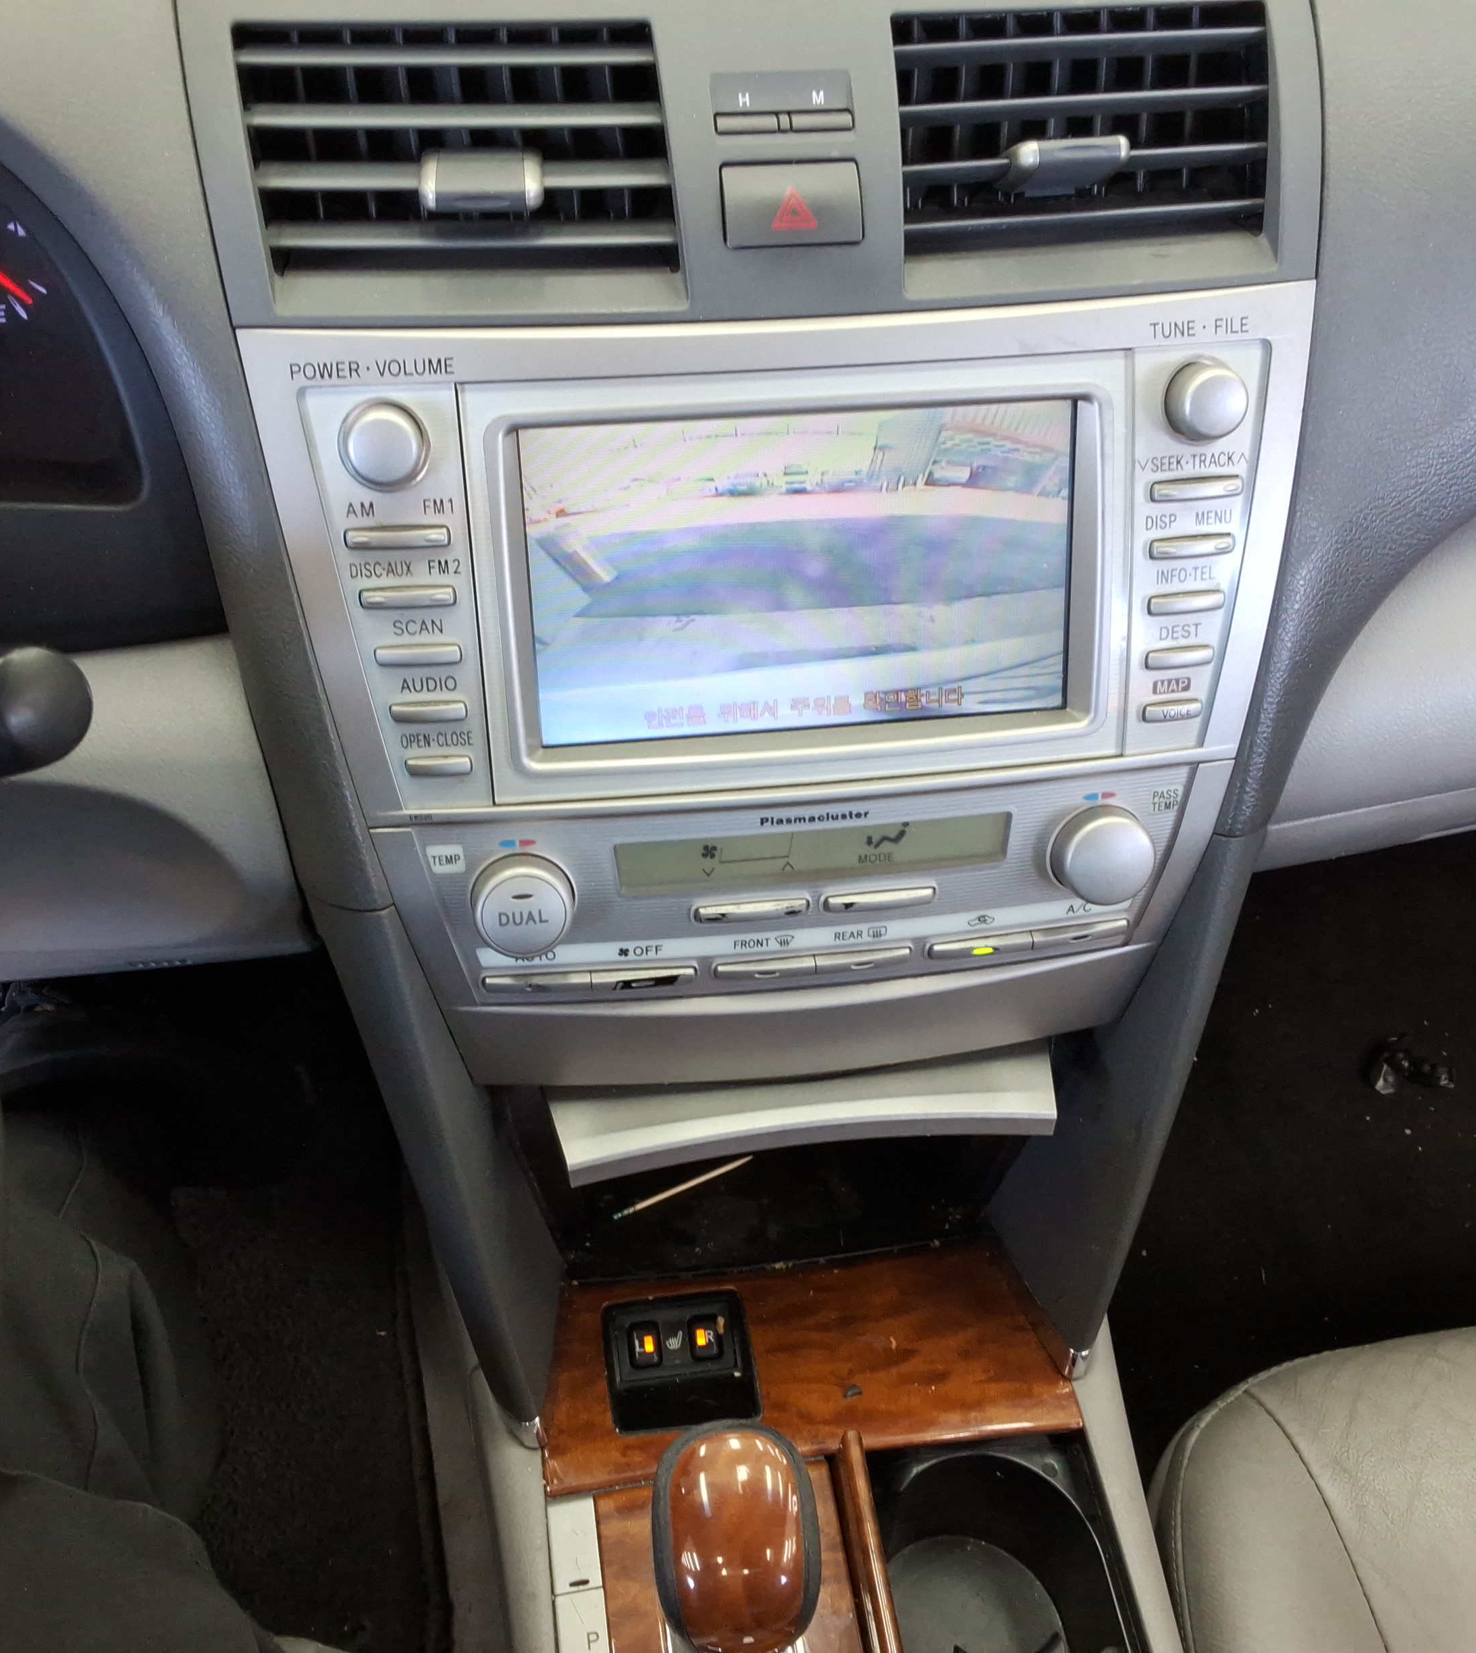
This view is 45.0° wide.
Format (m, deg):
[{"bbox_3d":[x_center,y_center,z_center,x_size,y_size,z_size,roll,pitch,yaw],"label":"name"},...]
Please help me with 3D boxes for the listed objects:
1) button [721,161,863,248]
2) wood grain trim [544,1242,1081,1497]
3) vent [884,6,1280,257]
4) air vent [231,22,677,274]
[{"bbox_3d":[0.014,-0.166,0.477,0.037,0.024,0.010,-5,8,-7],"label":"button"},{"bbox_3d":[0.023,0.191,0.635,0.187,0.018,0.075,-5,57,-7],"label":"wood grain trim"},{"bbox_3d":[0.095,-0.194,0.503,0.107,0.067,0.027,-8,8,-10],"label":"vent"},{"bbox_3d":[-0.076,-0.181,0.479,0.110,0.067,0.027,-2,8,-5],"label":"air vent"}]

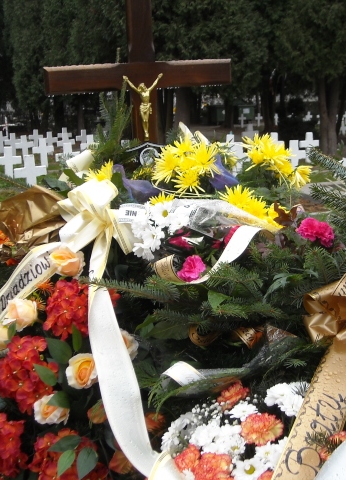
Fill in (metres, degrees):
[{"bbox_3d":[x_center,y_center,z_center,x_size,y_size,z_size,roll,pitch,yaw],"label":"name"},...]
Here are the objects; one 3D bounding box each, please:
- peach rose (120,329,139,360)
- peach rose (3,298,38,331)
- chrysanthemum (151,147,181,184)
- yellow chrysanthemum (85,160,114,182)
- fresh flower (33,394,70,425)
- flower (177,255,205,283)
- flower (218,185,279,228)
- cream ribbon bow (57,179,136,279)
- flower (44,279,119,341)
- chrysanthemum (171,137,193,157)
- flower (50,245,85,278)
[{"bbox_3d":[-0.103,0.237,1.470,0.065,0.070,0.060,-4,12,-17],"label":"peach rose"},{"bbox_3d":[-0.299,0.148,1.270,0.068,0.066,0.060,4,-19,27],"label":"peach rose"},{"bbox_3d":[-0.023,-0.227,1.970,0.087,0.115,0.075,3,12,21],"label":"chrysanthemum"},{"bbox_3d":[-0.212,-0.195,1.870,0.085,0.070,0.075,0,11,6],"label":"yellow chrysanthemum"},{"bbox_3d":[-0.240,0.335,1.280,0.070,0.062,0.055,-1,11,6],"label":"fresh flower"},{"bbox_3d":[0.041,0.062,1.420,0.062,0.060,0.050,-3,-13,-9],"label":"flower"},{"bbox_3d":[0.194,-0.083,1.600,0.150,0.095,0.100,-1,11,0],"label":"flower"},{"bbox_3d":[-0.171,-0.026,1.450,0.167,0.210,0.100,-1,11,6],"label":"cream ribbon bow"},{"bbox_3d":[-0.180,0.136,1.270,0.150,0.125,0.100,0,-24,6],"label":"flower"},{"bbox_3d":[0.029,-0.267,1.850,0.085,0.075,0.060,-2,11,0],"label":"chrysanthemum"},{"bbox_3d":[-0.217,0.044,1.330,0.074,0.070,0.065,3,-29,22],"label":"flower"}]

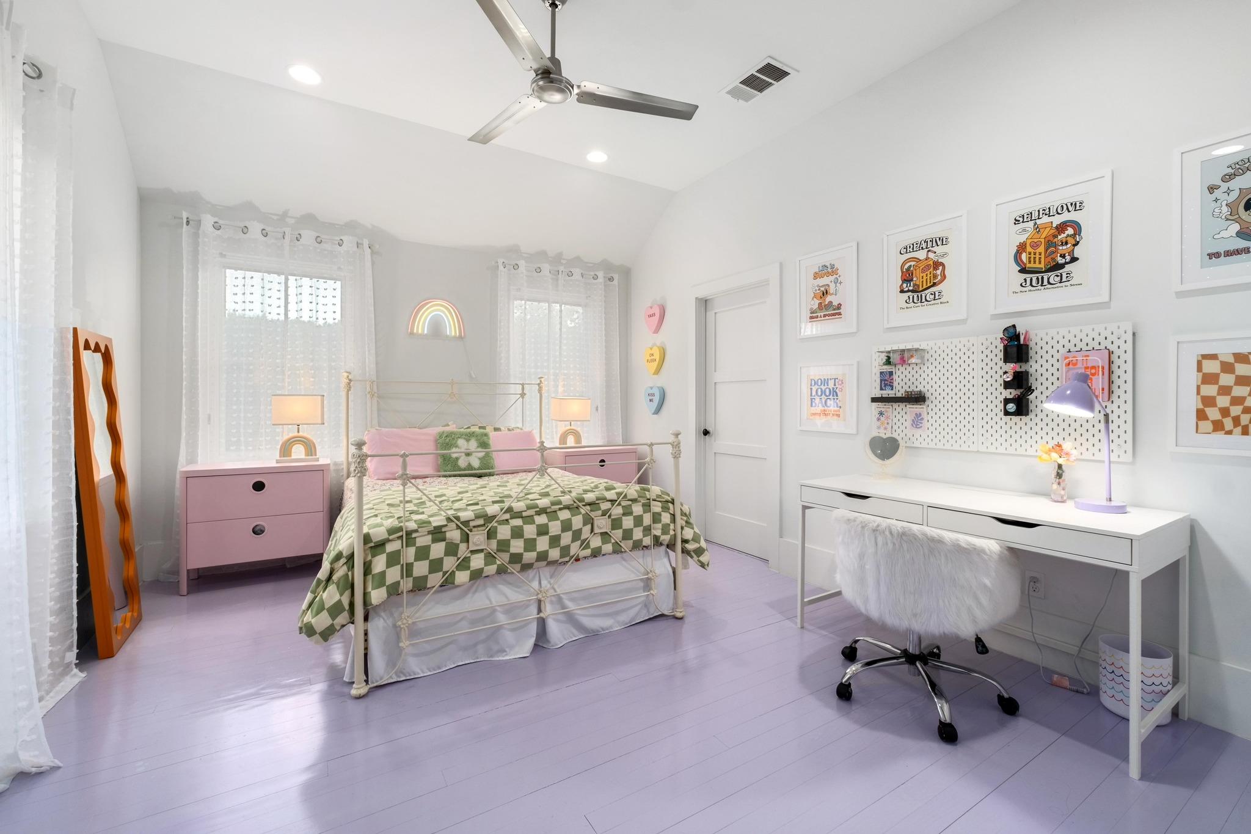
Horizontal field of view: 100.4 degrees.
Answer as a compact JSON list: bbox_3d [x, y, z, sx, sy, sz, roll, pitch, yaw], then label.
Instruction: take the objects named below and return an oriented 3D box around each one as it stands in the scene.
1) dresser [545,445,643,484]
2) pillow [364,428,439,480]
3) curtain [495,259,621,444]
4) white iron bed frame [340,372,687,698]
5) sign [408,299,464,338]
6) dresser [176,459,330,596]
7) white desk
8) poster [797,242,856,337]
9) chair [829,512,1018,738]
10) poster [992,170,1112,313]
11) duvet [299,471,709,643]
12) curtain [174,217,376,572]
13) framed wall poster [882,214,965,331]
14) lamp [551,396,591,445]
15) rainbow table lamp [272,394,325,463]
[{"bbox_3d":[-0.310,0.690,4.895,0.800,0.760,0.400,-1,1,-32],"label":"dresser"},{"bbox_3d":[-1.510,0.260,3.728,0.630,0.400,0.170,-1,-29,-32],"label":"pillow"},{"bbox_3d":[-0.600,-0.164,4.945,1.281,2.420,0.130,0,1,-32],"label":"curtain"},{"bbox_3d":[-0.911,0.386,3.407,1.646,1.444,2.220,-1,1,-29],"label":"white iron bed frame"},{"bbox_3d":[-1.562,-0.822,4.323,0.445,0.315,0.030,-1,1,-32],"label":"sign"},{"bbox_3d":[-2.480,0.713,3.559,0.800,0.760,0.400,-1,1,-32],"label":"dresser"},{"bbox_3d":[1.487,0.735,2.319,0.580,0.764,1.314,-1,1,-32],"label":"white desk"},{"bbox_3d":[1.262,-0.769,3.252,0.025,0.526,0.423,-1,1,-32],"label":"poster"},{"bbox_3d":[1.190,0.742,2.043,0.620,0.755,0.630,1,1,44],"label":"chair"},{"bbox_3d":[1.880,-0.750,2.320,0.030,0.533,0.435,-1,1,-32],"label":"poster"},{"bbox_3d":[-0.735,0.636,3.120,2.020,0.500,1.420,-1,1,-30],"label":"duvet"},{"bbox_3d":[-2.482,-0.148,3.820,1.204,2.471,0.100,-1,1,-30],"label":"curtain"},{"bbox_3d":[1.576,-0.754,2.749,0.025,0.528,0.427,-1,1,-32],"label":"framed wall poster"},{"bbox_3d":[-0.505,0.061,4.825,0.325,0.475,0.160,-1,1,-32],"label":"lamp"},{"bbox_3d":[-2.306,0.086,3.691,0.290,0.475,0.165,0,1,-25],"label":"rainbow table lamp"}]

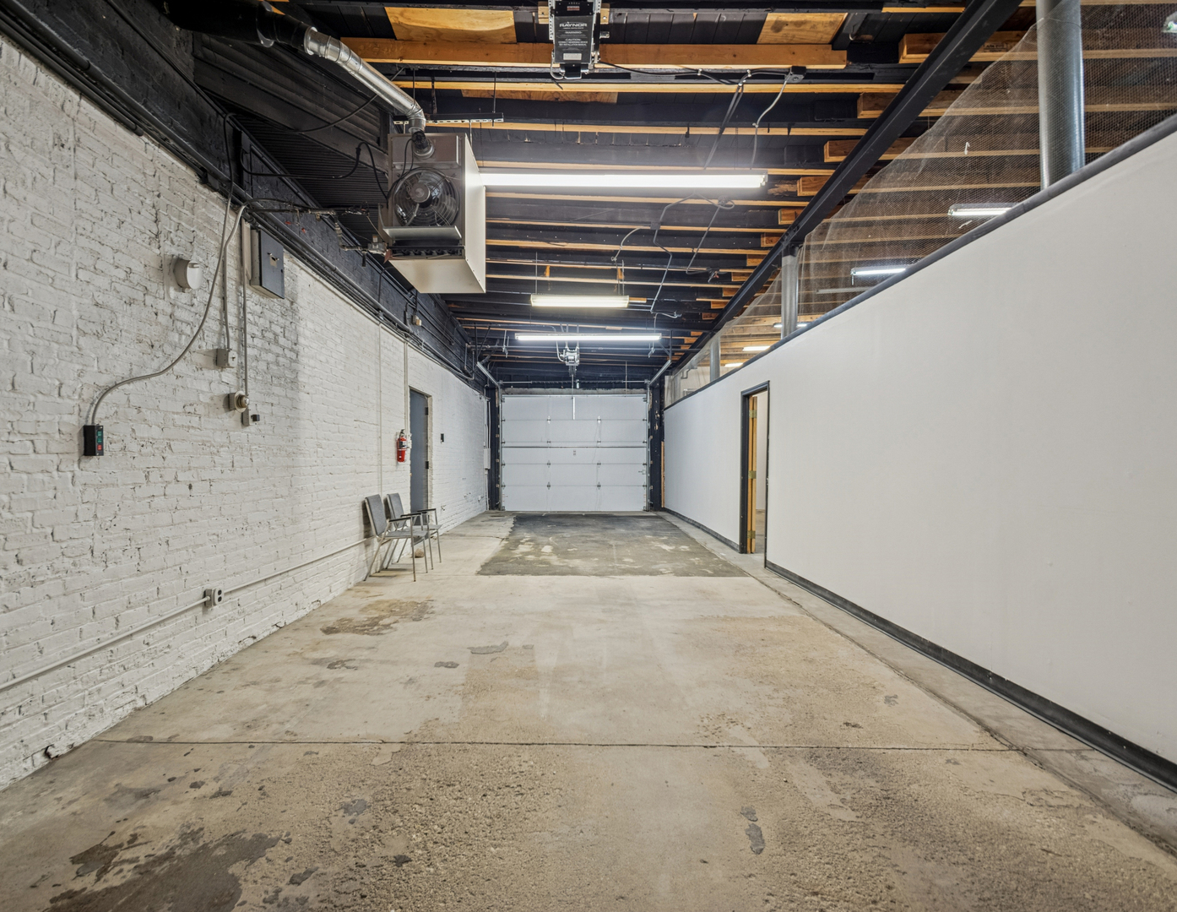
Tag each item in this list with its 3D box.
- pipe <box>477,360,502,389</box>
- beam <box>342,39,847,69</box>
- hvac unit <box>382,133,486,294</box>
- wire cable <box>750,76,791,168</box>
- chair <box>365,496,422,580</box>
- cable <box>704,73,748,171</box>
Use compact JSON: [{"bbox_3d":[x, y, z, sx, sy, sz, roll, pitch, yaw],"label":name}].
[{"bbox_3d":[-2.060,-1.680,12.100,0.070,0.090,2.800,0,-1,0],"label":"pipe"},{"bbox_3d":[-0.030,-2.760,3.930,3.500,0.140,0.042,4,0,5],"label":"beam"},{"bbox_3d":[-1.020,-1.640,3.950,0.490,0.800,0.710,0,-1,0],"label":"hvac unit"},{"bbox_3d":[1.330,-2.450,4.180,0.150,0.420,0.450,0,-1,0],"label":"wire cable"},{"bbox_3d":[-2.030,0.853,6.050,0.570,0.850,0.490,0,-1,0],"label":"chair"},{"bbox_3d":[0.990,-2.440,4.170,0.210,0.450,0.420,0,-1,0],"label":"cable"}]

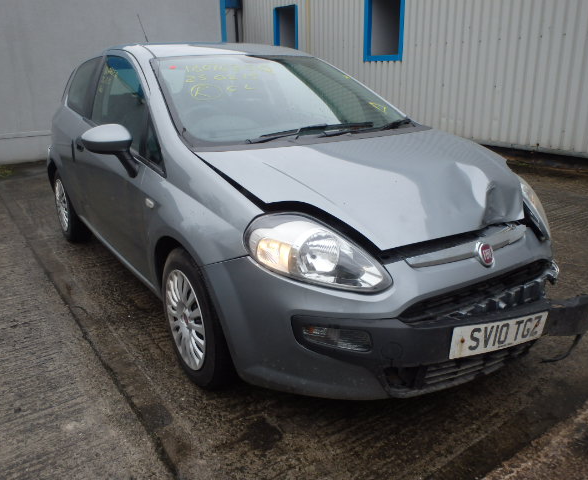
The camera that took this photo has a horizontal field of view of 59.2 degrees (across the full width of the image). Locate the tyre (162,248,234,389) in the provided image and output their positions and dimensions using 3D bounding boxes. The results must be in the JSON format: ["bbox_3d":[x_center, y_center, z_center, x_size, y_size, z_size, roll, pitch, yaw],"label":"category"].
[{"bbox_3d":[-0.380,0.321,2.153,0.180,0.610,0.610,-12,20,-32],"label":"tyre"}]

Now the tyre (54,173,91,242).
[{"bbox_3d":[-1.774,-0.280,4.152,0.180,0.610,0.610,-12,20,-32],"label":"tyre"}]

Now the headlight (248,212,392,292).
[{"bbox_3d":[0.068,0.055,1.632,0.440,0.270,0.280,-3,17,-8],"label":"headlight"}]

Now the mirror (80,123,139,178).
[{"bbox_3d":[-0.826,-0.403,2.340,0.235,0.250,0.180,-12,20,-32],"label":"mirror"}]

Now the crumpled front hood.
[{"bbox_3d":[0.406,-0.250,2.108,1.380,0.230,0.880,-12,28,-32],"label":"crumpled front hood"}]

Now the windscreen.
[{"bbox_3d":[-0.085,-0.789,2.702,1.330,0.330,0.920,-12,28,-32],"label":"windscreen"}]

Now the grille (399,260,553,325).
[{"bbox_3d":[0.673,0.189,1.823,0.840,0.170,0.140,-12,20,-32],"label":"grille"}]

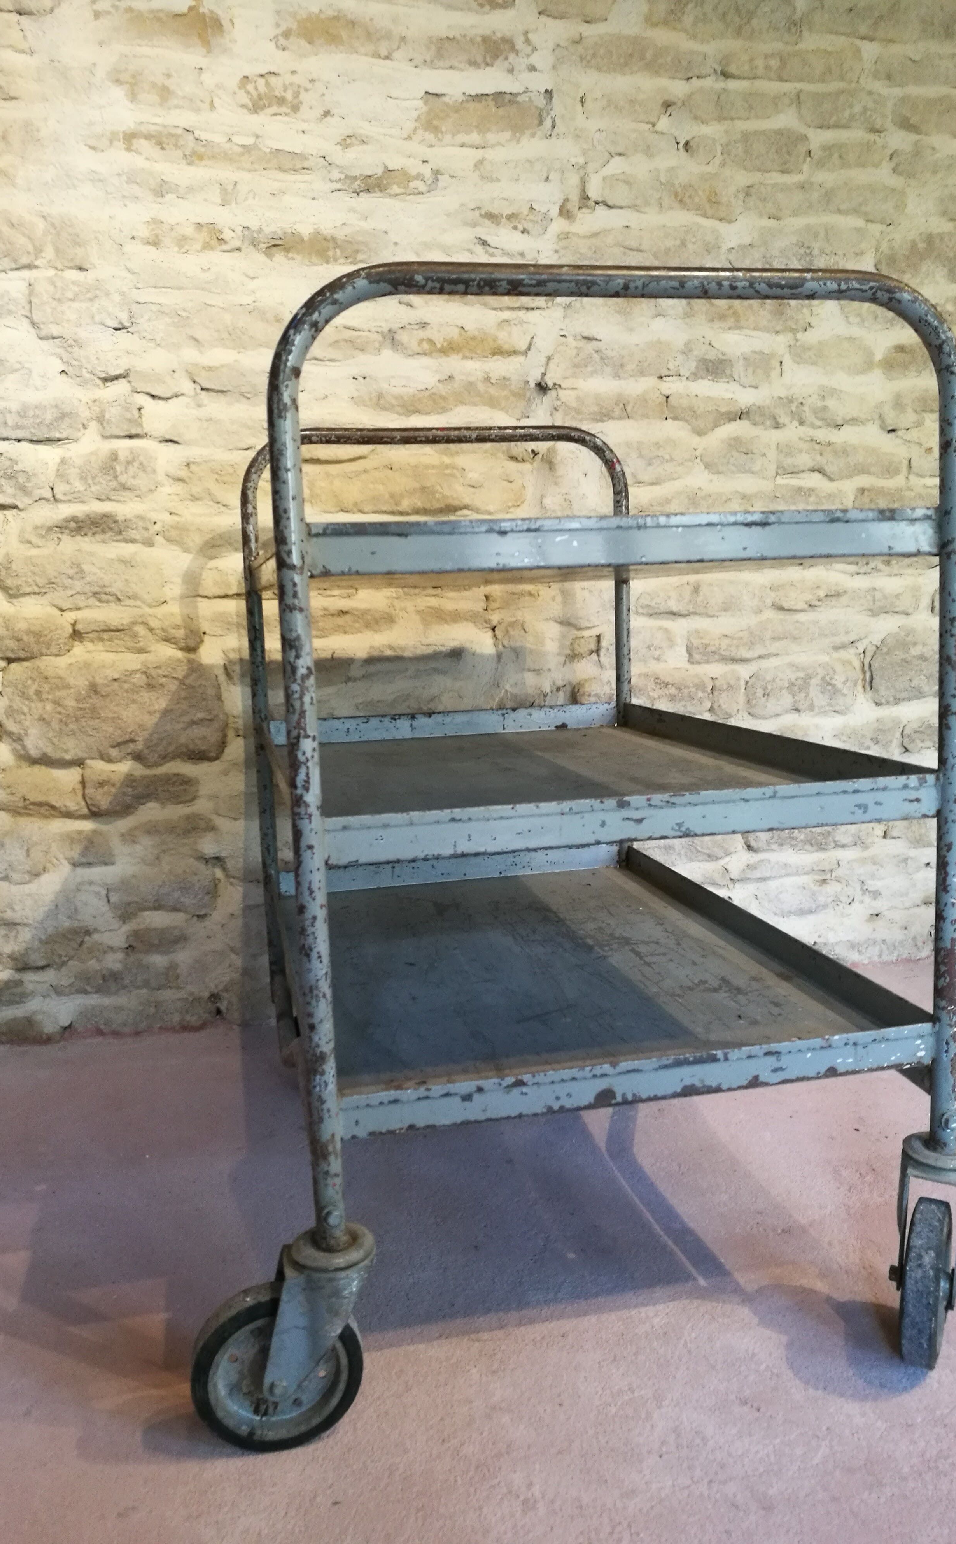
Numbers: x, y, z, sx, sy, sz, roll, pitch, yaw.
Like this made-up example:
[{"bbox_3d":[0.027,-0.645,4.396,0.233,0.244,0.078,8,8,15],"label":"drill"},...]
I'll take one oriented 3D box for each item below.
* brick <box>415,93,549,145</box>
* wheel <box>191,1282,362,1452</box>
[{"bbox_3d":[-0.001,-1.087,2.036,0.222,0.081,0.090,-4,8,-10],"label":"brick"},{"bbox_3d":[-0.173,0.510,1.035,0.142,0.142,0.033,-4,8,-10],"label":"wheel"}]

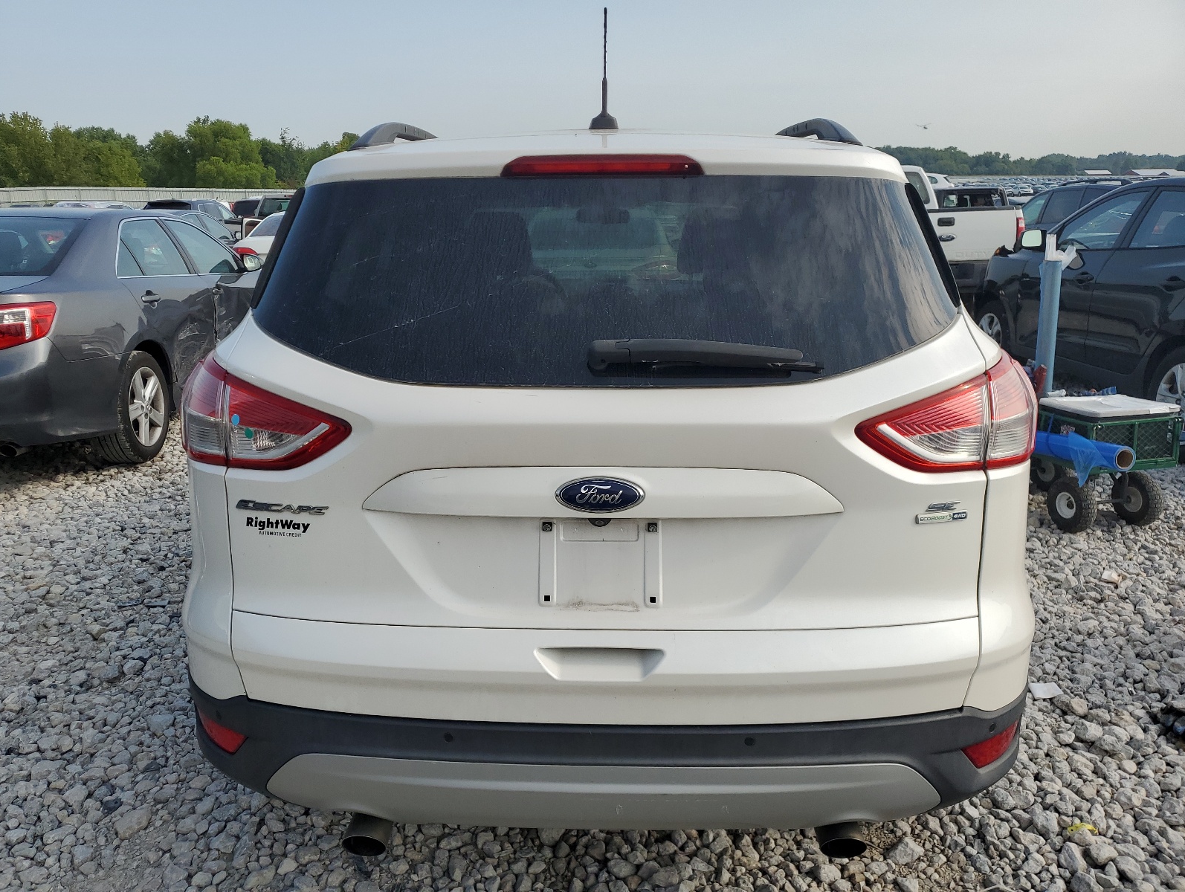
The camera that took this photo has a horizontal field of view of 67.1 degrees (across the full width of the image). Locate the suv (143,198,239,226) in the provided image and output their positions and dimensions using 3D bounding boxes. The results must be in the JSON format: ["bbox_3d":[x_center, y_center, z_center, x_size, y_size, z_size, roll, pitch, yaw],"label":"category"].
[{"bbox_3d":[-11.880,-6.718,27.480,1.900,1.700,4.650,0,16,2],"label":"suv"}]

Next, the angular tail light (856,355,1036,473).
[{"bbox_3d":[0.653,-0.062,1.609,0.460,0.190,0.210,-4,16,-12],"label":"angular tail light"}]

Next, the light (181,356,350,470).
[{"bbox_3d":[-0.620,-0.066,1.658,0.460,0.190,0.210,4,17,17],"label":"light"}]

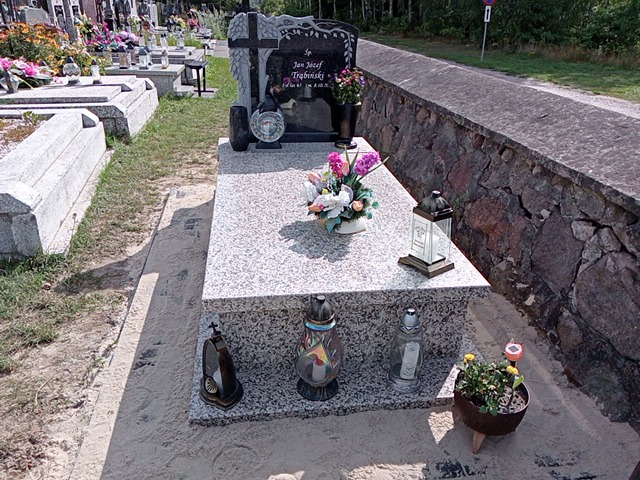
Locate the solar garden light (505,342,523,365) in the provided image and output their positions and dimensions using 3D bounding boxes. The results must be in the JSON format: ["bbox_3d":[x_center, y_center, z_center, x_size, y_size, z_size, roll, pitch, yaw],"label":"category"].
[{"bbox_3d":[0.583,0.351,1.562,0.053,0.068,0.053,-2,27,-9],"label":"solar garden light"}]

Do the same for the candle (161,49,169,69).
[{"bbox_3d":[-2.050,-2.390,6.836,0.098,0.242,0.098,-2,26,-9],"label":"candle"}]

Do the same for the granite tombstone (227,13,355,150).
[{"bbox_3d":[-0.175,-1.094,3.459,0.838,0.767,0.093,-2,26,-9],"label":"granite tombstone"}]

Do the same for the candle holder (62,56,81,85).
[{"bbox_3d":[-2.311,-1.584,4.824,0.162,0.235,0.162,-2,27,-9],"label":"candle holder"}]

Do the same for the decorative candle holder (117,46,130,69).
[{"bbox_3d":[-2.560,-2.390,6.763,0.134,0.270,0.134,-2,26,-9],"label":"decorative candle holder"}]

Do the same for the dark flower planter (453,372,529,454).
[{"bbox_3d":[0.524,0.544,1.635,0.222,0.205,0.222,-2,27,-9],"label":"dark flower planter"}]

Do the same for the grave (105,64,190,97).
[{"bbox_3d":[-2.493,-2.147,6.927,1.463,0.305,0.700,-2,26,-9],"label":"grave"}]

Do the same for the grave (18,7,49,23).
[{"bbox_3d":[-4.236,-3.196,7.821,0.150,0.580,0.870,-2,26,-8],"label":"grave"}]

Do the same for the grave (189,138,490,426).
[{"bbox_3d":[-0.043,-0.069,2.749,1.115,0.352,2.333,-2,26,-9],"label":"grave"}]

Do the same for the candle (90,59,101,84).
[{"bbox_3d":[-2.380,-1.794,5.496,0.101,0.258,0.101,-2,26,-9],"label":"candle"}]

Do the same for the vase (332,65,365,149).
[{"bbox_3d":[0.177,-0.813,3.205,0.215,0.475,0.205,-2,27,-9],"label":"vase"}]

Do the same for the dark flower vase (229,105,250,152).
[{"bbox_3d":[-0.486,-0.674,3.120,0.112,0.252,0.110,-2,27,-9],"label":"dark flower vase"}]

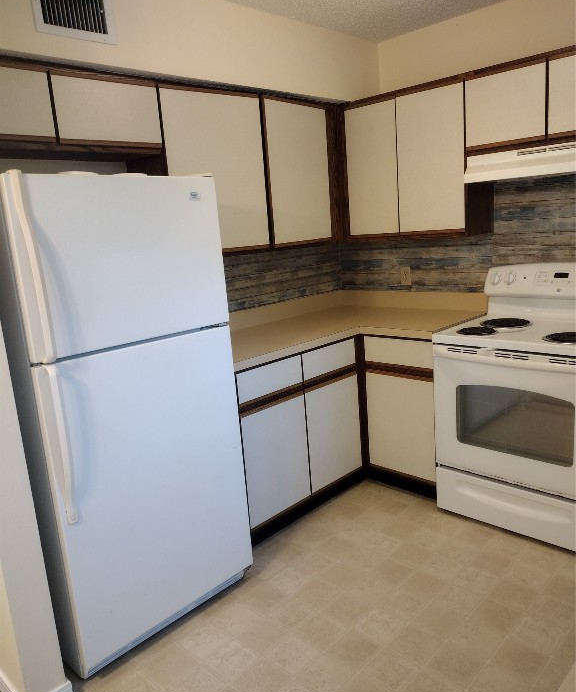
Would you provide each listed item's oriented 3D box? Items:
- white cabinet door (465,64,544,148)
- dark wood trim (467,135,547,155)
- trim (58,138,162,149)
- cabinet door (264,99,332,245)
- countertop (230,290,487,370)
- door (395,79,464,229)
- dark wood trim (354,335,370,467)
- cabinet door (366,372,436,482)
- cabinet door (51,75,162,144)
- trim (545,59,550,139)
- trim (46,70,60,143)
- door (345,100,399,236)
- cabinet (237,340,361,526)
[{"bbox_3d":[0.997,-1.090,2.742,0.374,0.297,0.035,7,16,44],"label":"white cabinet door"},{"bbox_3d":[0.996,-0.910,2.735,0.377,0.044,0.020,7,16,44],"label":"dark wood trim"},{"bbox_3d":[-0.689,-0.795,2.362,0.020,0.021,0.448,7,16,44],"label":"trim"},{"bbox_3d":[0.056,-0.903,3.152,0.035,0.687,0.451,7,16,44],"label":"cabinet door"},{"bbox_3d":[0.213,-0.110,3.136,1.065,0.150,1.550,7,16,44],"label":"countertop"},{"bbox_3d":[0.733,-0.934,3.050,0.379,0.687,0.035,7,16,44],"label":"door"},{"bbox_3d":[0.411,0.305,3.286,0.045,0.749,0.061,7,16,44],"label":"dark wood trim"},{"bbox_3d":[0.601,0.422,3.167,0.419,0.536,0.020,7,16,44],"label":"cabinet door"},{"bbox_3d":[-0.705,-0.919,2.358,0.035,0.222,0.451,7,16,44],"label":"cabinet door"},{"bbox_3d":[1.118,-1.059,2.573,0.015,0.329,0.020,7,16,44],"label":"trim"},{"bbox_3d":[-0.857,-0.864,2.177,0.020,0.248,0.016,7,16,44],"label":"trim"},{"bbox_3d":[0.472,-0.966,3.301,0.337,0.687,0.035,7,16,44],"label":"door"},{"bbox_3d":[-0.122,0.372,3.183,0.600,0.743,0.850,7,16,44],"label":"cabinet"}]

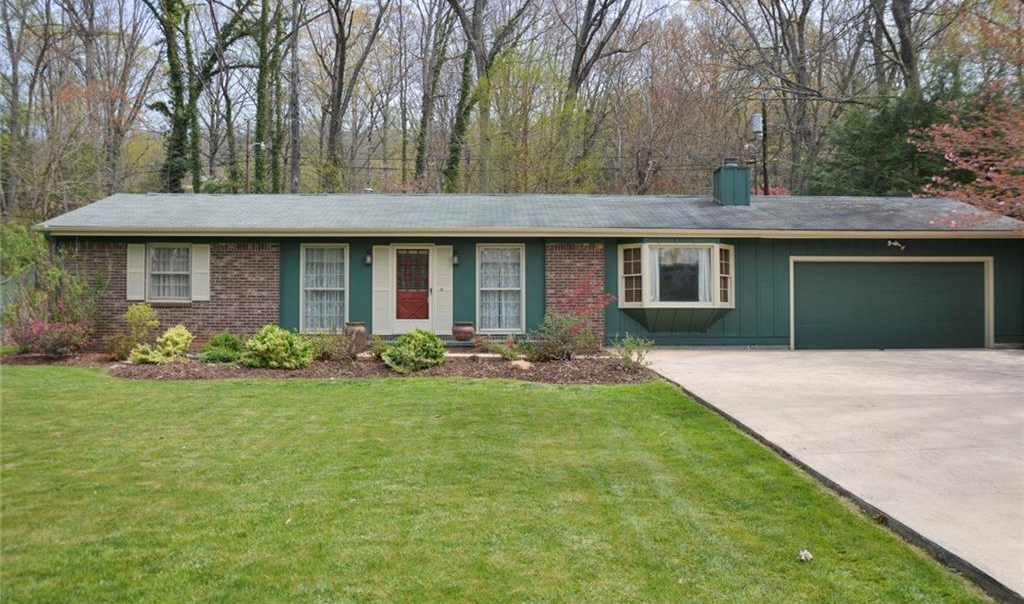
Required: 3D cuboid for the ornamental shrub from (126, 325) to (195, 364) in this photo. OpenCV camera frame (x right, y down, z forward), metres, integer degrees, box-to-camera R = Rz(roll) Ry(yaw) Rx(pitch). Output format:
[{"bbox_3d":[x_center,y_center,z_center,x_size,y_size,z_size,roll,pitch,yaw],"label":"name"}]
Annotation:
[{"bbox_3d":[-7.122,0.860,15.600,1.341,0.784,1.050,0,0,0],"label":"ornamental shrub"}]

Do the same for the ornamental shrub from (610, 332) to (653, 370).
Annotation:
[{"bbox_3d":[2.245,0.885,14.300,0.820,0.634,0.750,0,0,0],"label":"ornamental shrub"}]

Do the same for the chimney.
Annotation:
[{"bbox_3d":[5.880,-3.190,20.500,0.790,1.300,0.640,0,0,-1],"label":"chimney"}]

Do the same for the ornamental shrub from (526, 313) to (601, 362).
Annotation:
[{"bbox_3d":[1.067,0.724,15.900,1.533,0.971,1.200,0,0,-1],"label":"ornamental shrub"}]

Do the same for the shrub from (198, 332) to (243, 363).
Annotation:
[{"bbox_3d":[-5.865,0.907,15.500,0.929,0.622,0.800,0,0,-1],"label":"shrub"}]

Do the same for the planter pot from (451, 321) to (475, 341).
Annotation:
[{"bbox_3d":[-1.087,0.663,17.200,0.502,0.430,0.500,0,-1,0],"label":"planter pot"}]

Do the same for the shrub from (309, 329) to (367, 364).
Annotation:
[{"bbox_3d":[-3.458,0.859,15.300,1.196,0.661,1.000,0,0,0],"label":"shrub"}]

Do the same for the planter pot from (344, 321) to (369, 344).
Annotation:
[{"bbox_3d":[-3.443,0.702,17.000,0.531,0.509,0.530,0,-1,0],"label":"planter pot"}]

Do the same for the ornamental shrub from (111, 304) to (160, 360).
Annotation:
[{"bbox_3d":[-8.141,0.636,16.600,1.081,1.206,0.900,0,0,0],"label":"ornamental shrub"}]

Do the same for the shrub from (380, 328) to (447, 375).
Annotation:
[{"bbox_3d":[-1.788,0.854,13.900,1.186,0.731,1.100,0,0,0],"label":"shrub"}]

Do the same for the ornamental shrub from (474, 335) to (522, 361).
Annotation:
[{"bbox_3d":[-0.274,0.926,15.600,0.975,0.491,0.750,0,0,0],"label":"ornamental shrub"}]

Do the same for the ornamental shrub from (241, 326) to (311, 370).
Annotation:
[{"bbox_3d":[-4.525,0.850,14.750,1.383,0.797,1.150,0,0,-1],"label":"ornamental shrub"}]

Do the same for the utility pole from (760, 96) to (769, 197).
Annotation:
[{"bbox_3d":[11.500,-4.327,35.000,0.270,10.356,0.270,0,0,0],"label":"utility pole"}]

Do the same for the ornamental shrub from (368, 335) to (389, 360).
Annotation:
[{"bbox_3d":[-2.779,0.949,16.100,0.461,0.492,0.440,0,0,-1],"label":"ornamental shrub"}]

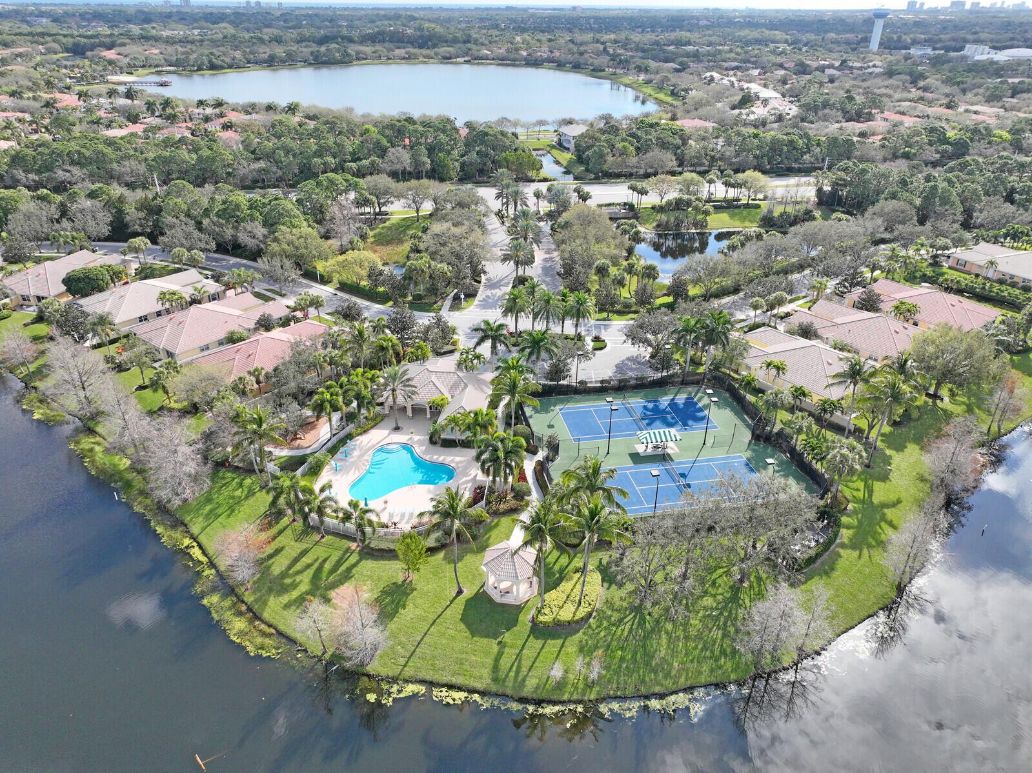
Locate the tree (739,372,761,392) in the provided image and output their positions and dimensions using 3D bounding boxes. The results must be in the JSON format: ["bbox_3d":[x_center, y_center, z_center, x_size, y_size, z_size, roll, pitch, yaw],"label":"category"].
[{"bbox_3d":[40.186,-0.487,123.377,3.600,3.970,3.500,1,28,0],"label":"tree"}]

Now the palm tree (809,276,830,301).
[{"bbox_3d":[68.609,-21.872,162.017,4.400,5.350,4.400,12,30,21],"label":"palm tree"}]

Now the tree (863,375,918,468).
[{"bbox_3d":[52.329,5.499,102.224,7.800,14.000,7.800,1,28,0],"label":"tree"}]

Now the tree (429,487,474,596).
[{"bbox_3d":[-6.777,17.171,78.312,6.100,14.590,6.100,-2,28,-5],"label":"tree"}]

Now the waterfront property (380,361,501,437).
[{"bbox_3d":[-12.404,0.319,118.588,18.300,6.200,21.800,3,28,5],"label":"waterfront property"}]

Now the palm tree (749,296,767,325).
[{"bbox_3d":[49.971,-15.460,148.822,3.400,6.240,3.400,10,30,17],"label":"palm tree"}]

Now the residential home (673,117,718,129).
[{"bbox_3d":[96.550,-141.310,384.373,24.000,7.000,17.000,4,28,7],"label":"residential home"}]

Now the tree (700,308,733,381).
[{"bbox_3d":[34.336,-6.888,124.742,5.700,13.680,5.700,9,29,15],"label":"tree"}]

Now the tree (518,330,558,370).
[{"bbox_3d":[3.797,-4.905,124.646,6.950,9.825,6.950,1,28,0],"label":"tree"}]

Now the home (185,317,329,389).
[{"bbox_3d":[-43.236,-6.838,130.796,17.400,6.700,25.300,20,34,31],"label":"home"}]

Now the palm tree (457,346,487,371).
[{"bbox_3d":[-7.739,-3.755,125.586,5.200,6.700,5.200,0,28,0],"label":"palm tree"}]

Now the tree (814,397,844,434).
[{"bbox_3d":[49.515,4.301,113.643,4.600,4.930,4.100,1,28,0],"label":"tree"}]

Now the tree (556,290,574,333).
[{"bbox_3d":[9.858,-14.985,143.946,3.900,9.340,3.900,3,28,4],"label":"tree"}]

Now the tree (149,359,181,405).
[{"bbox_3d":[-58.112,-0.141,117.688,4.600,6.600,4.600,1,28,0],"label":"tree"}]

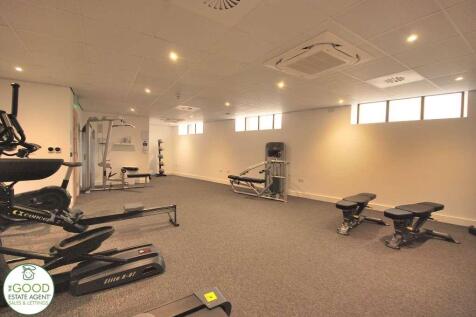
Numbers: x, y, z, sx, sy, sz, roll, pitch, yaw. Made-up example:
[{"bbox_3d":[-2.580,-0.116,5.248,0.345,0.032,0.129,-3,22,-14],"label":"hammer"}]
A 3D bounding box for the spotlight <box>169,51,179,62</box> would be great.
[{"bbox_3d":[-0.802,-1.284,2.465,0.100,0.050,0.100,-1,3,-34],"label":"spotlight"}]

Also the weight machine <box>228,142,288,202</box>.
[{"bbox_3d":[0.661,0.323,6.278,2.157,1.630,0.569,3,4,39],"label":"weight machine"}]

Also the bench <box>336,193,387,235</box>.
[{"bbox_3d":[2.376,1.048,3.780,1.353,0.490,0.500,-1,3,-34],"label":"bench"}]

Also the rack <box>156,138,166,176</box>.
[{"bbox_3d":[-3.667,-0.008,9.499,0.500,1.780,0.480,4,4,42],"label":"rack"}]

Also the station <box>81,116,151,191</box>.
[{"bbox_3d":[-4.211,-0.110,6.778,1.843,2.280,0.686,-1,3,-34],"label":"station"}]

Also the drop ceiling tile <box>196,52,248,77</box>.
[{"bbox_3d":[-0.233,-1.287,2.811,0.600,0.020,0.600,-1,3,-34],"label":"drop ceiling tile"}]

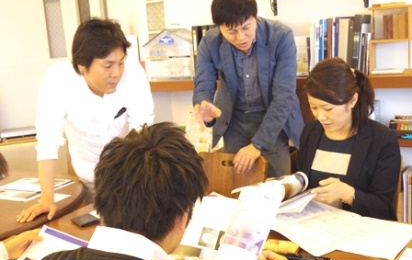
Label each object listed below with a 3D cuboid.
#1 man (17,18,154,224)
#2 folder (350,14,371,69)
[{"bbox_3d":[-0.421,0.303,2.028,0.560,1.415,0.580,-8,12,-23],"label":"man"},{"bbox_3d":[0.853,-0.465,2.800,0.045,0.315,0.240,7,15,26],"label":"folder"}]

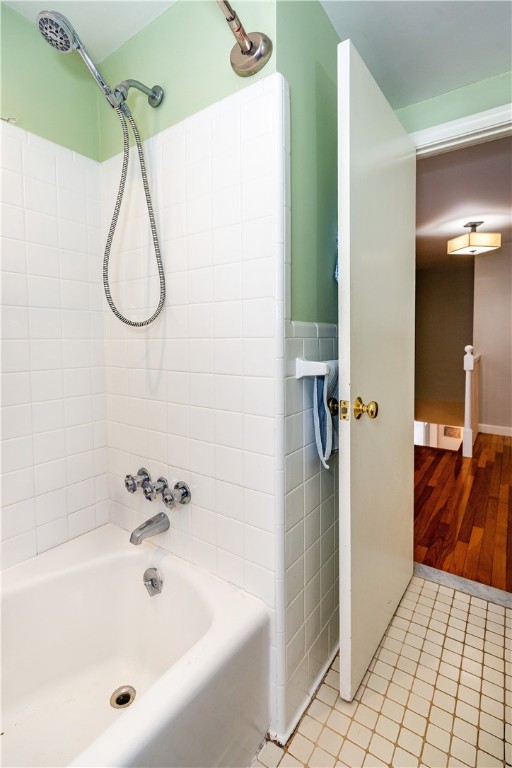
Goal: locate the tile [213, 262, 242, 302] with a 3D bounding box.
[{"bbox_3d":[-0.081,-0.302,1.020,0.108,0.108,0.009,4,6,34],"label":"tile"}]

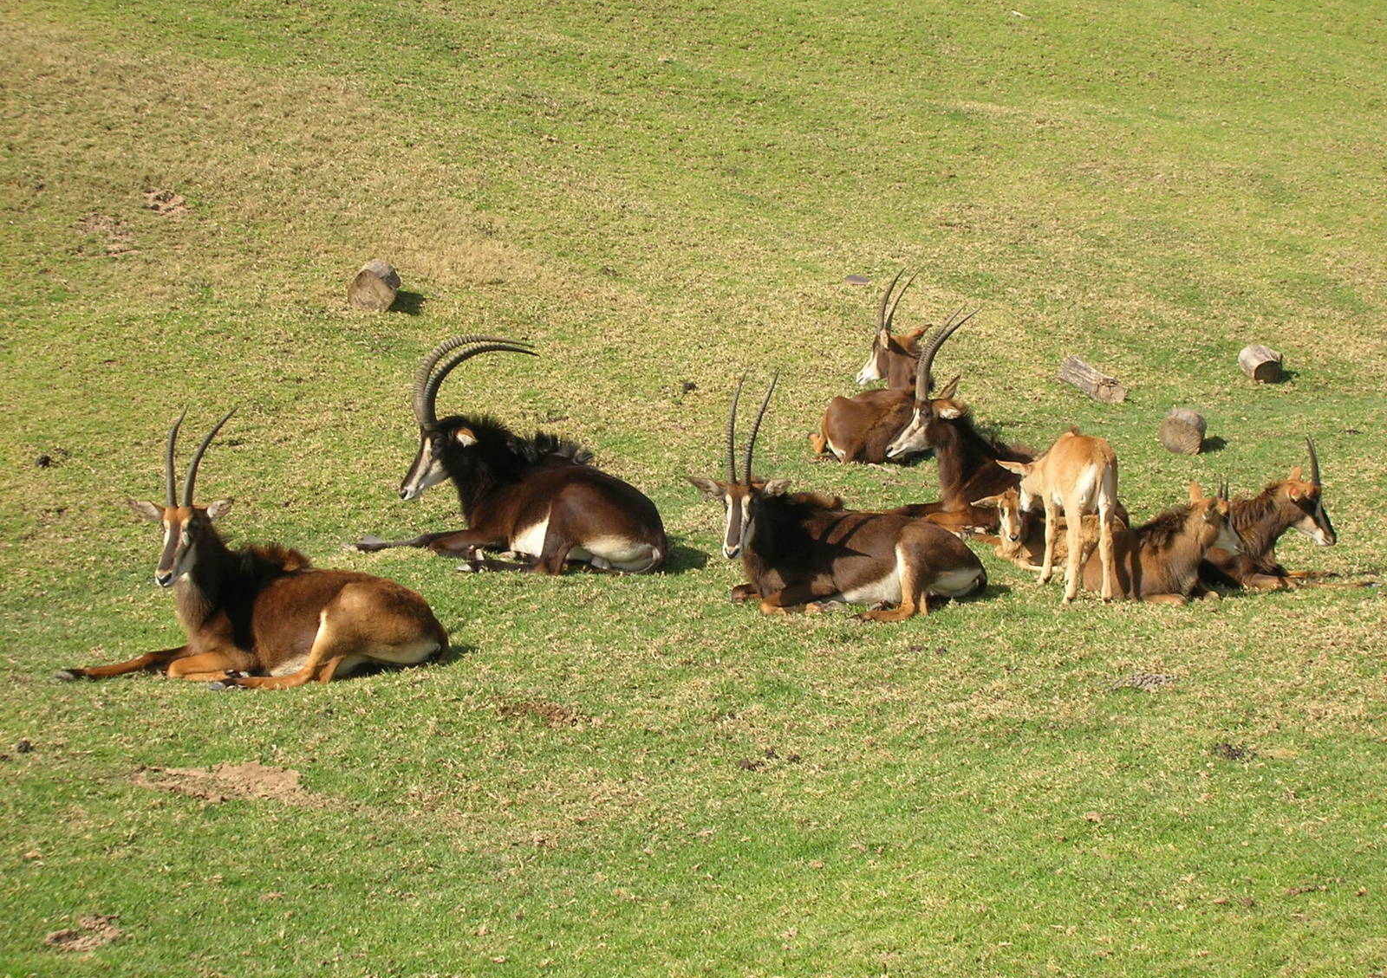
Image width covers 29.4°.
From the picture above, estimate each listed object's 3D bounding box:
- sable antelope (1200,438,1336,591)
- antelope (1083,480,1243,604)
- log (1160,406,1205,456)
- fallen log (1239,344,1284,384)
[{"bbox_3d":[2.779,0.113,13.317,1.100,0.700,0.450,-3,10,-15],"label":"sable antelope"},{"bbox_3d":[2.313,0.220,13.173,0.880,0.560,0.420,5,11,28],"label":"antelope"},{"bbox_3d":[3.463,-0.410,18.700,0.310,0.300,0.370,1,11,6],"label":"log"},{"bbox_3d":[4.681,-1.032,21.800,0.250,0.240,0.460,-3,13,-14],"label":"fallen log"}]

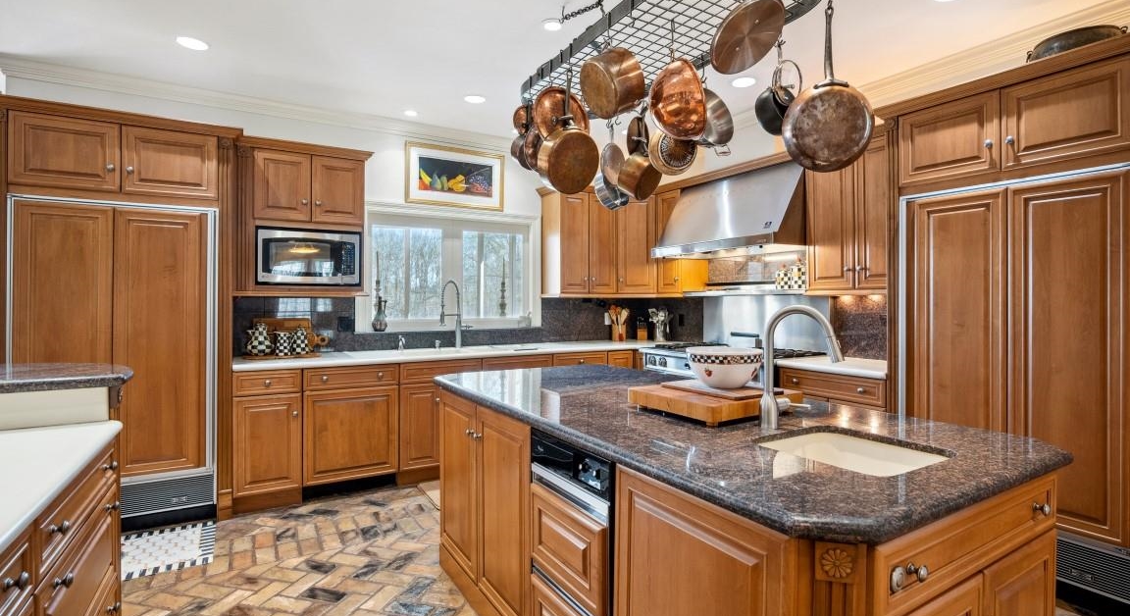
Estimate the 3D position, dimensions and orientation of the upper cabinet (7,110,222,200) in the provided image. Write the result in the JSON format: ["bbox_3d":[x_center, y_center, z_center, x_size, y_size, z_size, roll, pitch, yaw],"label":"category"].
[{"bbox_3d":[-2.579,-0.817,3.028,0.867,0.358,0.699,0,0,-30],"label":"upper cabinet"}]

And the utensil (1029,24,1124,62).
[{"bbox_3d":[2.265,-1.111,2.232,0.315,0.158,0.364,0,0,-30],"label":"utensil"}]

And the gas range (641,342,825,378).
[{"bbox_3d":[1.252,0.807,3.847,0.740,0.930,1.200,0,0,-32],"label":"gas range"}]

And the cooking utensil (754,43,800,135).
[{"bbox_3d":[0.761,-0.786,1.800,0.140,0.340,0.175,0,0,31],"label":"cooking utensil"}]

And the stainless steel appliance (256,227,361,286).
[{"bbox_3d":[-1.825,-0.333,3.559,0.630,0.380,0.450,0,0,-32],"label":"stainless steel appliance"}]

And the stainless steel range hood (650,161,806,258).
[{"bbox_3d":[1.380,-0.752,4.055,0.719,0.640,1.241,0,0,-30],"label":"stainless steel range hood"}]

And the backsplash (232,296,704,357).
[{"bbox_3d":[-0.525,0.130,4.242,3.841,0.441,0.827,0,0,-30],"label":"backsplash"}]

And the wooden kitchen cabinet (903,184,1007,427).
[{"bbox_3d":[2.112,0.187,2.577,0.570,1.460,0.420,0,0,-32],"label":"wooden kitchen cabinet"}]

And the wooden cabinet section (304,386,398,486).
[{"bbox_3d":[-1.582,0.860,3.646,0.602,0.620,0.540,0,0,-33],"label":"wooden cabinet section"}]

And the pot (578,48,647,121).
[{"bbox_3d":[0.170,-0.799,1.790,0.150,0.210,0.210,-35,19,-17],"label":"pot"}]

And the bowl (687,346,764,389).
[{"bbox_3d":[0.602,0.224,1.880,0.290,0.145,0.290,0,0,0],"label":"bowl"}]

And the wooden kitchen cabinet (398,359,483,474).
[{"bbox_3d":[-1.074,0.786,4.039,0.650,0.780,0.600,0,0,-32],"label":"wooden kitchen cabinet"}]

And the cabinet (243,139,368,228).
[{"bbox_3d":[-1.863,-0.832,3.637,0.745,0.502,0.453,0,0,-30],"label":"cabinet"}]

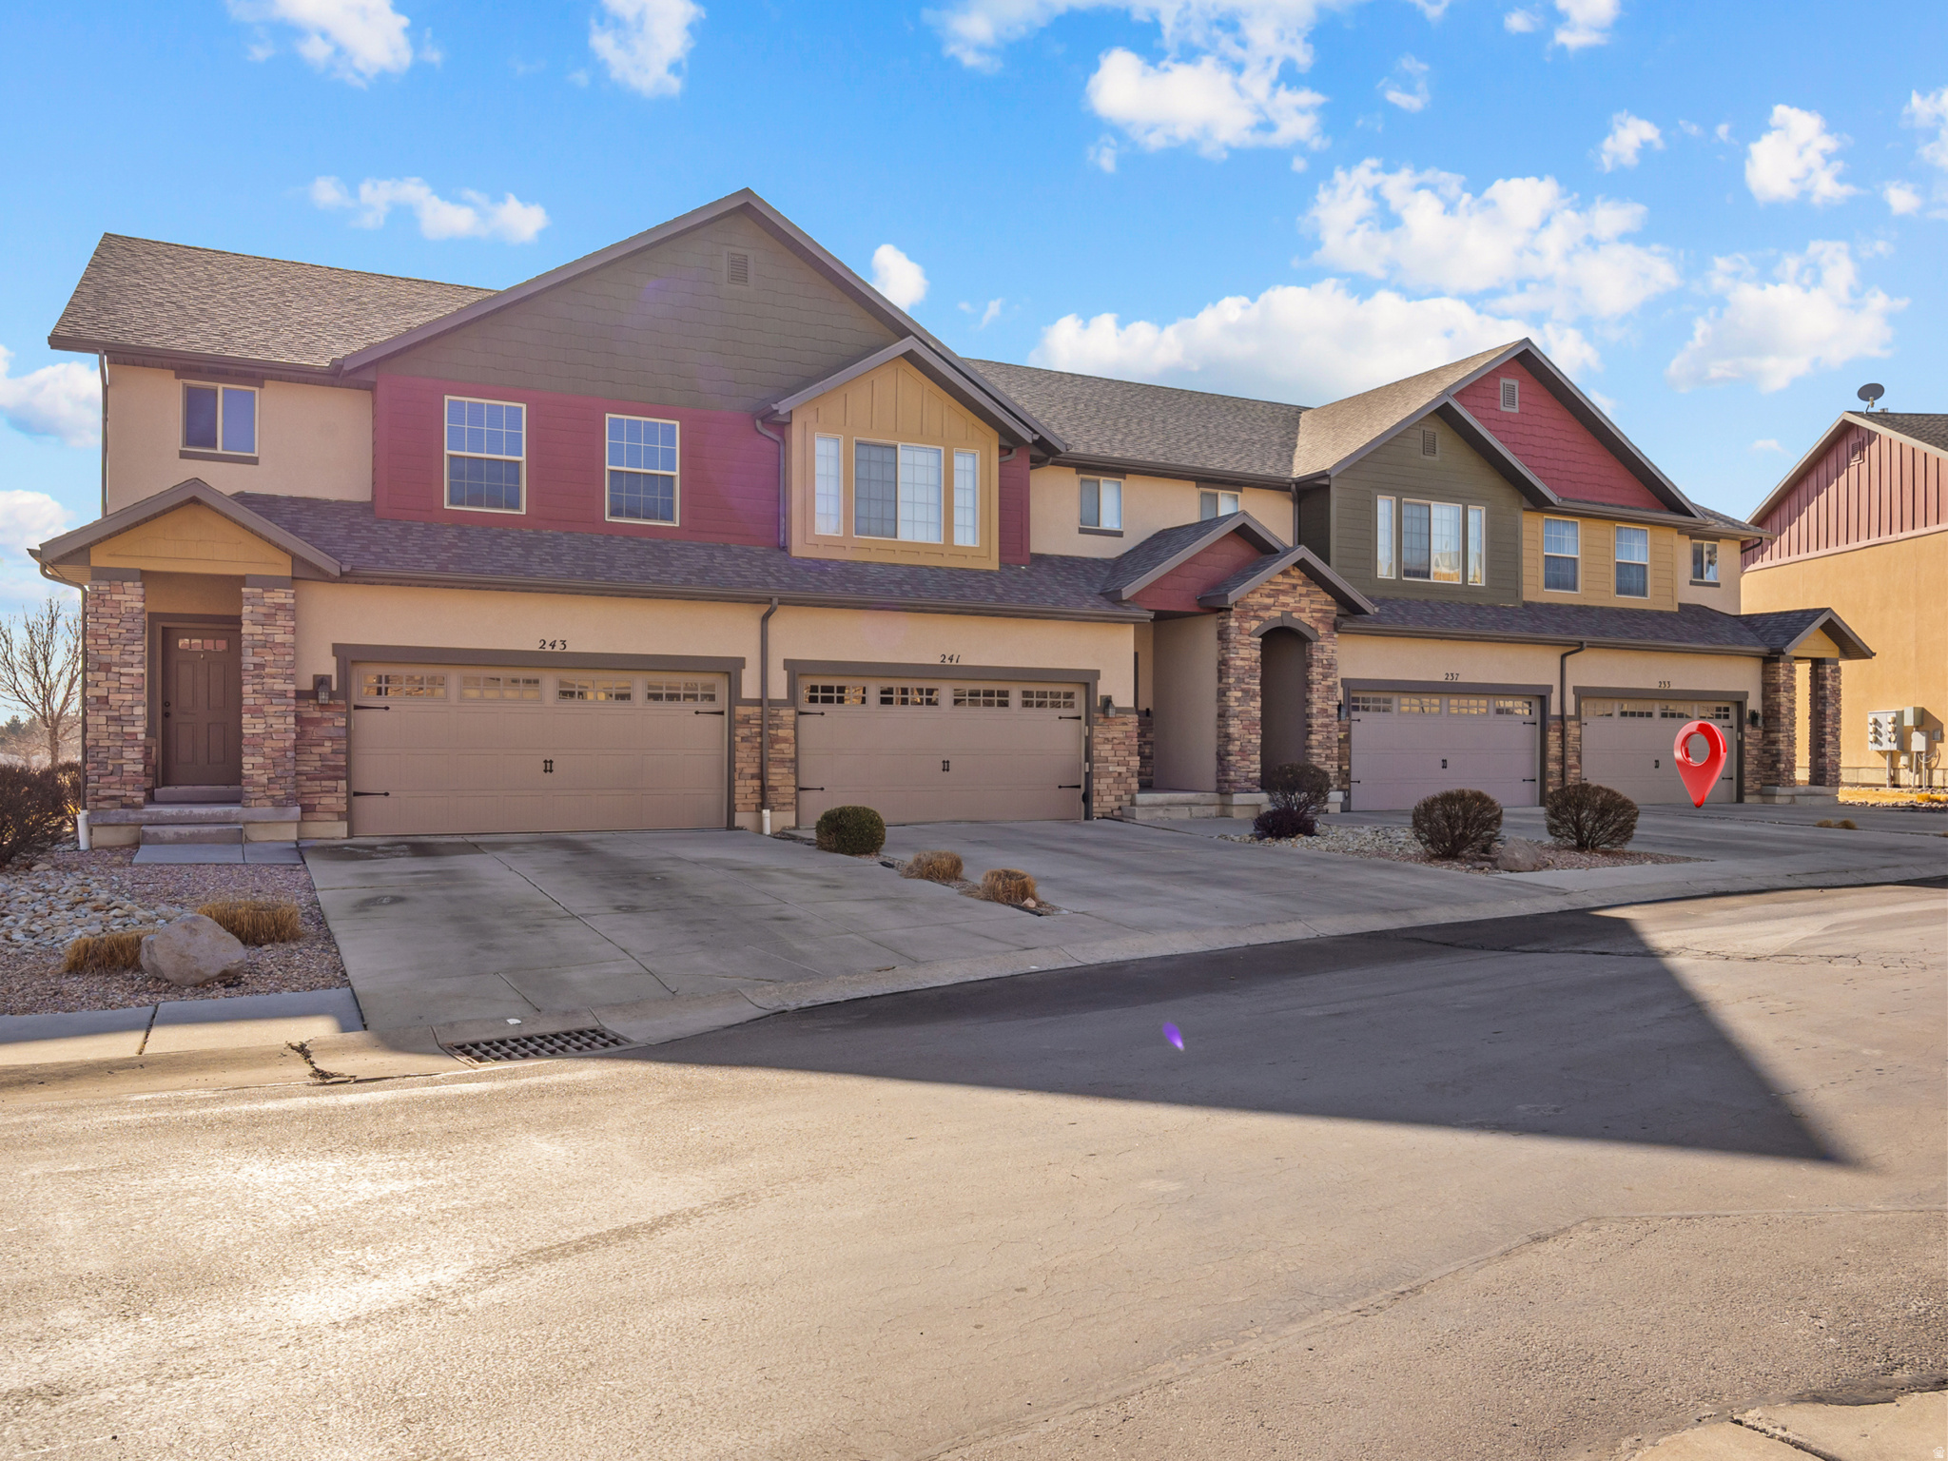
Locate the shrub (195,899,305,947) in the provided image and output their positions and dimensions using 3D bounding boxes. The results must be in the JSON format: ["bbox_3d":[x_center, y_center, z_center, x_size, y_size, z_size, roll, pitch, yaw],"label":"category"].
[{"bbox_3d":[-5.602,1.493,11.350,0.815,0.283,0.720,1,-1,-28],"label":"shrub"}]

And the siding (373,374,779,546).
[{"bbox_3d":[-5.410,-3.742,20.689,5.679,1.927,0.101,1,-1,-27],"label":"siding"}]

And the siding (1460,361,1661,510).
[{"bbox_3d":[12.461,-6.249,30.910,6.406,2.778,0.101,1,-1,-27],"label":"siding"}]

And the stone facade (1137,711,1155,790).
[{"bbox_3d":[2.999,0.376,25.691,0.370,1.320,0.160,1,-1,-28],"label":"stone facade"}]

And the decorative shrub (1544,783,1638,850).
[{"bbox_3d":[8.773,1.217,20.800,1.298,0.919,1.300,1,-1,-28],"label":"decorative shrub"}]

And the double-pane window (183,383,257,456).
[{"bbox_3d":[-9.810,-4.060,19.072,0.900,0.890,0.100,1,-1,-28],"label":"double-pane window"}]

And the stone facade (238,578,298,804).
[{"bbox_3d":[-8.453,-0.380,17.527,0.595,2.608,0.502,1,-1,-27],"label":"stone facade"}]

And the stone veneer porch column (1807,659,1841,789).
[{"bbox_3d":[18.554,-0.157,31.901,0.568,2.781,0.426,0,-1,-28],"label":"stone veneer porch column"}]

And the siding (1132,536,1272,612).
[{"bbox_3d":[3.816,-2.666,24.584,2.845,1.410,0.101,1,-1,-27],"label":"siding"}]

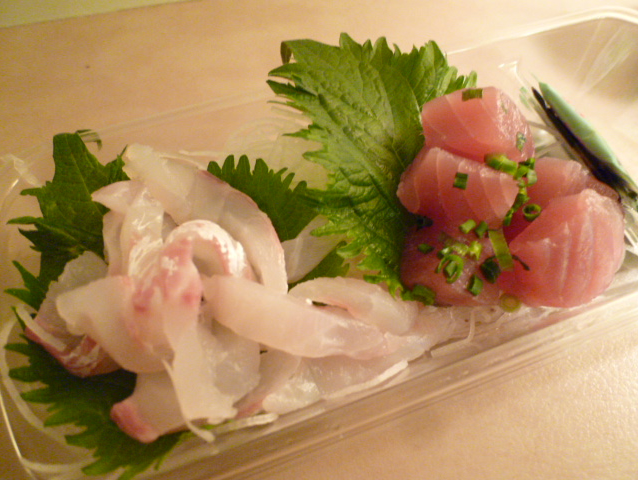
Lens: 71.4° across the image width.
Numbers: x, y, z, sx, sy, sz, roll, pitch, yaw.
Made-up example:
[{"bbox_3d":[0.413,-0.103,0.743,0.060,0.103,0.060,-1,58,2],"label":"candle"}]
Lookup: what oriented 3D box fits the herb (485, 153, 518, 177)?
[{"bbox_3d":[0.060,-0.025,0.145,0.011,0.005,0.005,24,59,14],"label":"herb"}]

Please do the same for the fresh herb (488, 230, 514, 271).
[{"bbox_3d":[0.057,0.003,0.139,0.004,0.003,0.013,-10,67,-4],"label":"fresh herb"}]

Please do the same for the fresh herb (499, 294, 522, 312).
[{"bbox_3d":[0.061,0.020,0.141,0.006,0.005,0.006,-2,69,5],"label":"fresh herb"}]

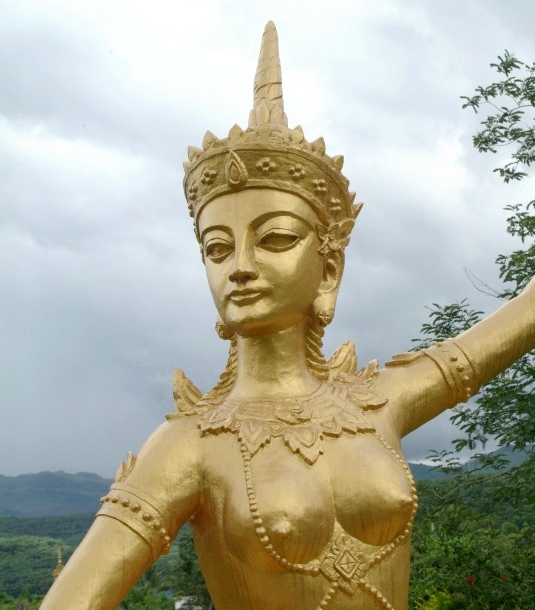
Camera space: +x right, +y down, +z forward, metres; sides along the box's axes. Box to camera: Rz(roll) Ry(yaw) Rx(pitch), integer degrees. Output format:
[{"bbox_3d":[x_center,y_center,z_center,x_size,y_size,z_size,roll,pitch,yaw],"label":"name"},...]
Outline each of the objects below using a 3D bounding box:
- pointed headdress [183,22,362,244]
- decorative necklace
[{"bbox_3d":[0.008,-0.327,2.124,0.340,0.440,0.330,0,-11,0],"label":"pointed headdress"},{"bbox_3d":[0.042,0.186,1.980,0.360,0.180,0.220,-3,-12,-19],"label":"decorative necklace"}]

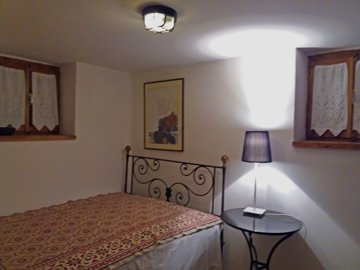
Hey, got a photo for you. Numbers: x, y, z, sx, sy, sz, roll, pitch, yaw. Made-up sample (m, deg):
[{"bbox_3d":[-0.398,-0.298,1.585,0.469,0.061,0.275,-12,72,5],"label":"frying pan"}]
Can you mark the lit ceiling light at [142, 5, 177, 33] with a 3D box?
[{"bbox_3d":[-0.113,-0.643,1.636,0.195,0.095,0.195,1,2,0],"label":"lit ceiling light"}]

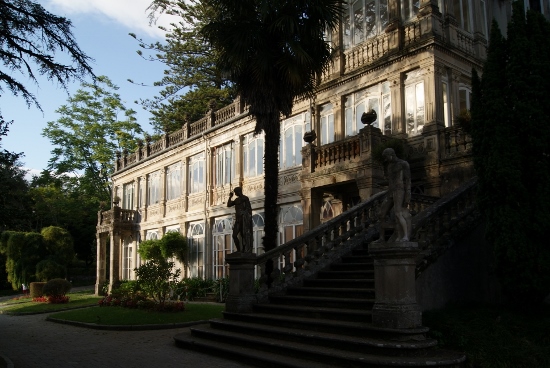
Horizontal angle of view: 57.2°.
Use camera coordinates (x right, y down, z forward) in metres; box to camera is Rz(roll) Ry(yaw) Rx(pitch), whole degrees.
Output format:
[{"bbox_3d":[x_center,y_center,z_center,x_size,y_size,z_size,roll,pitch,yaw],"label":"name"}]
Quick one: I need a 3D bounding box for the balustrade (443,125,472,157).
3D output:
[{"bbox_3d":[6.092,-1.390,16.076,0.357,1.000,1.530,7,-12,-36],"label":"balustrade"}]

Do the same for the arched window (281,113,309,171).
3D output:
[{"bbox_3d":[0.885,-1.908,23.247,0.204,2.407,2.382,7,-12,-36],"label":"arched window"}]

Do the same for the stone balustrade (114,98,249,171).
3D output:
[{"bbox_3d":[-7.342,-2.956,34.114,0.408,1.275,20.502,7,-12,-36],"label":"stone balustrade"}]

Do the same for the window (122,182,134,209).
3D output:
[{"bbox_3d":[-10.966,1.096,38.099,0.220,2.300,1.850,6,-12,-37],"label":"window"}]

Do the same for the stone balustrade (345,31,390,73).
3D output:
[{"bbox_3d":[3.534,-4.961,19.419,0.300,0.830,2.360,6,-12,-37],"label":"stone balustrade"}]

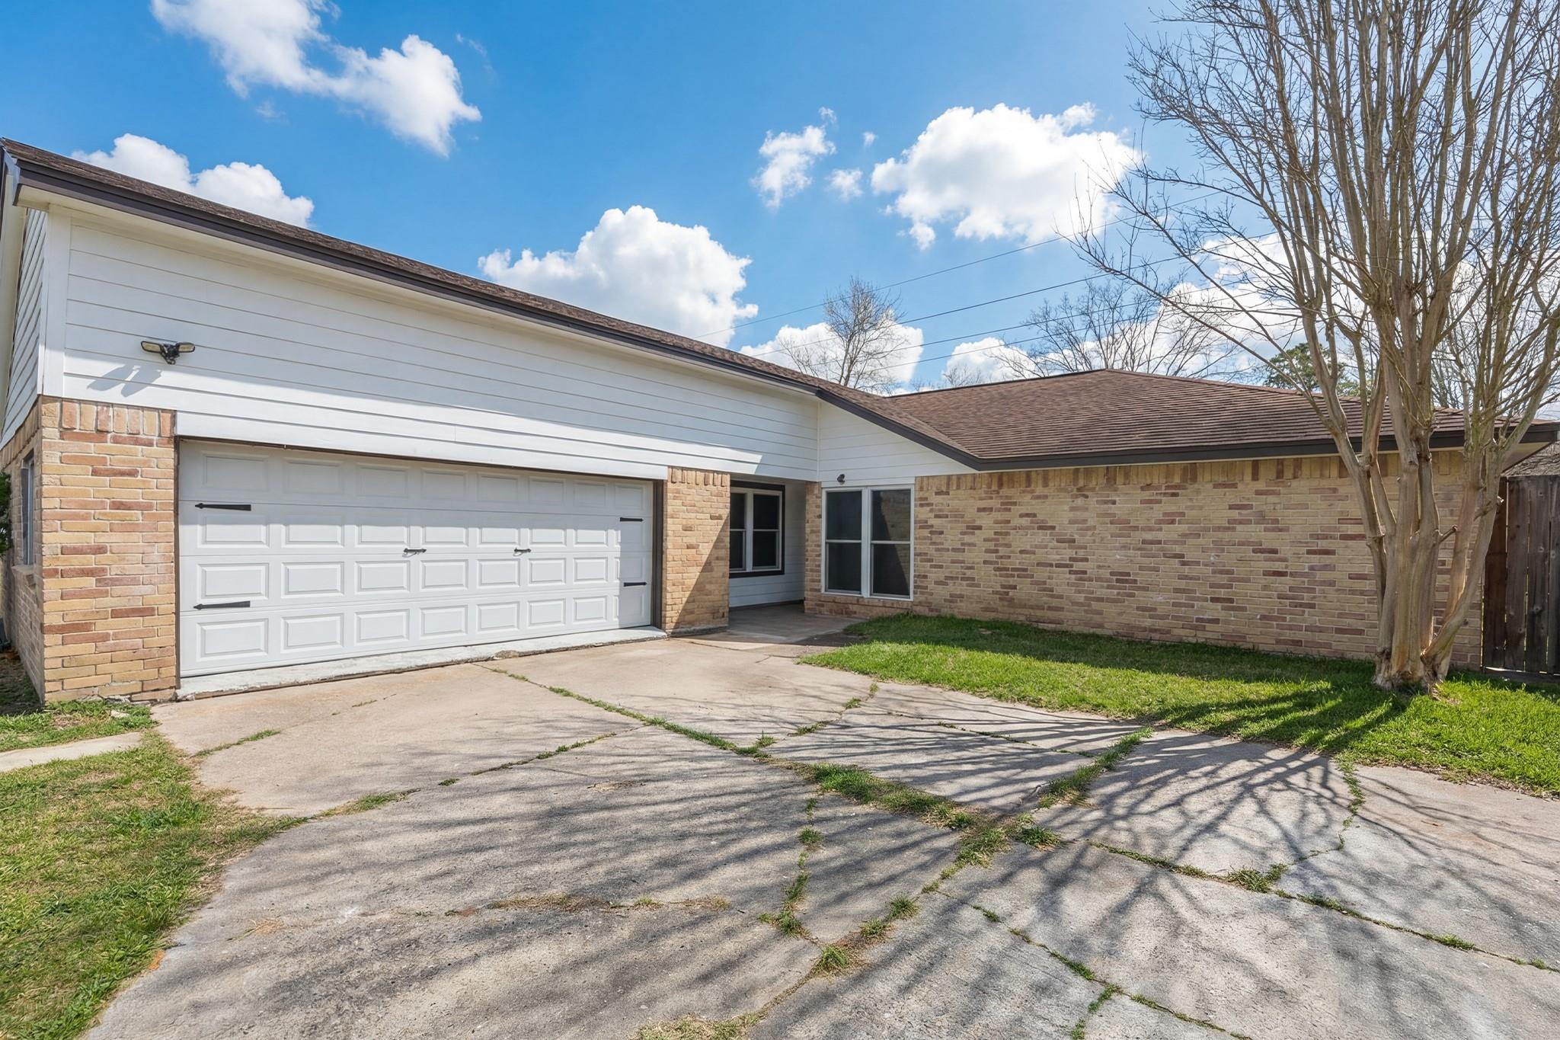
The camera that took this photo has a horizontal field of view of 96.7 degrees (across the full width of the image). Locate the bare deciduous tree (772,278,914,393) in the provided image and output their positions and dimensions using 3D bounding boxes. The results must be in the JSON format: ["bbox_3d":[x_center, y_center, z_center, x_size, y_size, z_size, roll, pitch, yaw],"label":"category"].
[{"bbox_3d":[2.420,-3.810,26.500,5.300,10.830,5.000,0,0,0],"label":"bare deciduous tree"}]

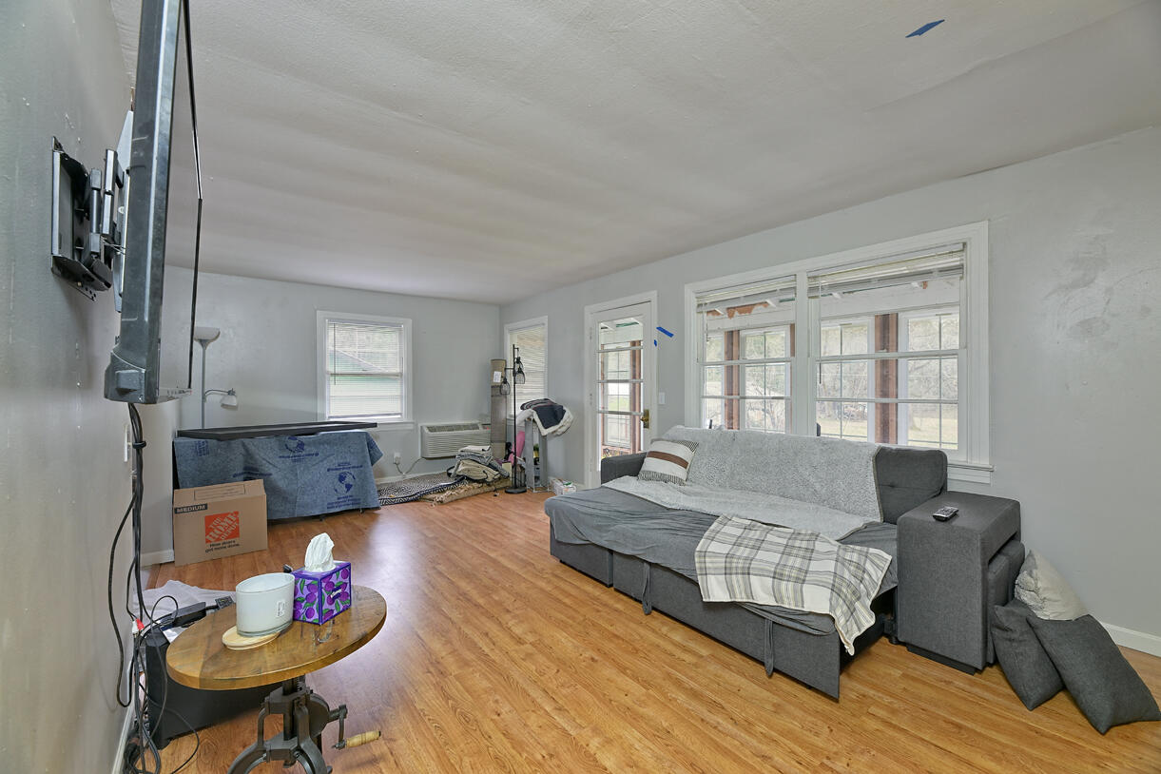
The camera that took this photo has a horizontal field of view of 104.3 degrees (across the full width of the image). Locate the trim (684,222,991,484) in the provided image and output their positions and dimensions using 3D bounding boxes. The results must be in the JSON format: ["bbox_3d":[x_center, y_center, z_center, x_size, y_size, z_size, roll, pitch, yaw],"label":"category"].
[{"bbox_3d":[1.614,-0.197,3.316,0.080,1.457,2.087,0,0,-39],"label":"trim"}]

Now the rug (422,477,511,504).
[{"bbox_3d":[-1.342,1.164,5.281,0.660,0.130,1.020,0,0,41],"label":"rug"}]

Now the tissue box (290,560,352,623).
[{"bbox_3d":[-0.740,0.584,1.293,0.103,0.127,0.107,0,0,17],"label":"tissue box"}]

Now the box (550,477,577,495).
[{"bbox_3d":[-0.185,1.165,5.160,0.170,0.130,0.300,0,0,-24],"label":"box"}]

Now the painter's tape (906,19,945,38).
[{"bbox_3d":[1.129,-1.175,1.478,0.034,0.003,0.097,0,0,-27],"label":"painter's tape"}]

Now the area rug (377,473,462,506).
[{"bbox_3d":[-2.052,1.167,5.363,1.500,0.130,0.980,0,0,-39],"label":"area rug"}]

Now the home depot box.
[{"bbox_3d":[-2.723,1.024,3.444,0.530,0.440,0.400,0,0,-39],"label":"home depot box"}]

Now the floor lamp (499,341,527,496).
[{"bbox_3d":[-0.797,0.361,5.337,0.300,1.740,0.310,0,0,-8],"label":"floor lamp"}]

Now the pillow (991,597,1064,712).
[{"bbox_3d":[1.897,1.073,1.865,0.400,0.380,0.130,4,-25,-28],"label":"pillow"}]

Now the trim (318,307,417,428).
[{"bbox_3d":[-2.597,-0.159,5.546,1.120,1.440,0.090,0,0,-39],"label":"trim"}]

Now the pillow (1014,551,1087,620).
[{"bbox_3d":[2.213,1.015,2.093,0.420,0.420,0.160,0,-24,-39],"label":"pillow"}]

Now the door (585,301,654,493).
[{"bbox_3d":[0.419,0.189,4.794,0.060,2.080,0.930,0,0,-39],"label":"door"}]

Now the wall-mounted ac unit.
[{"bbox_3d":[-1.713,0.742,6.346,1.060,0.440,0.220,0,0,-39],"label":"wall-mounted ac unit"}]

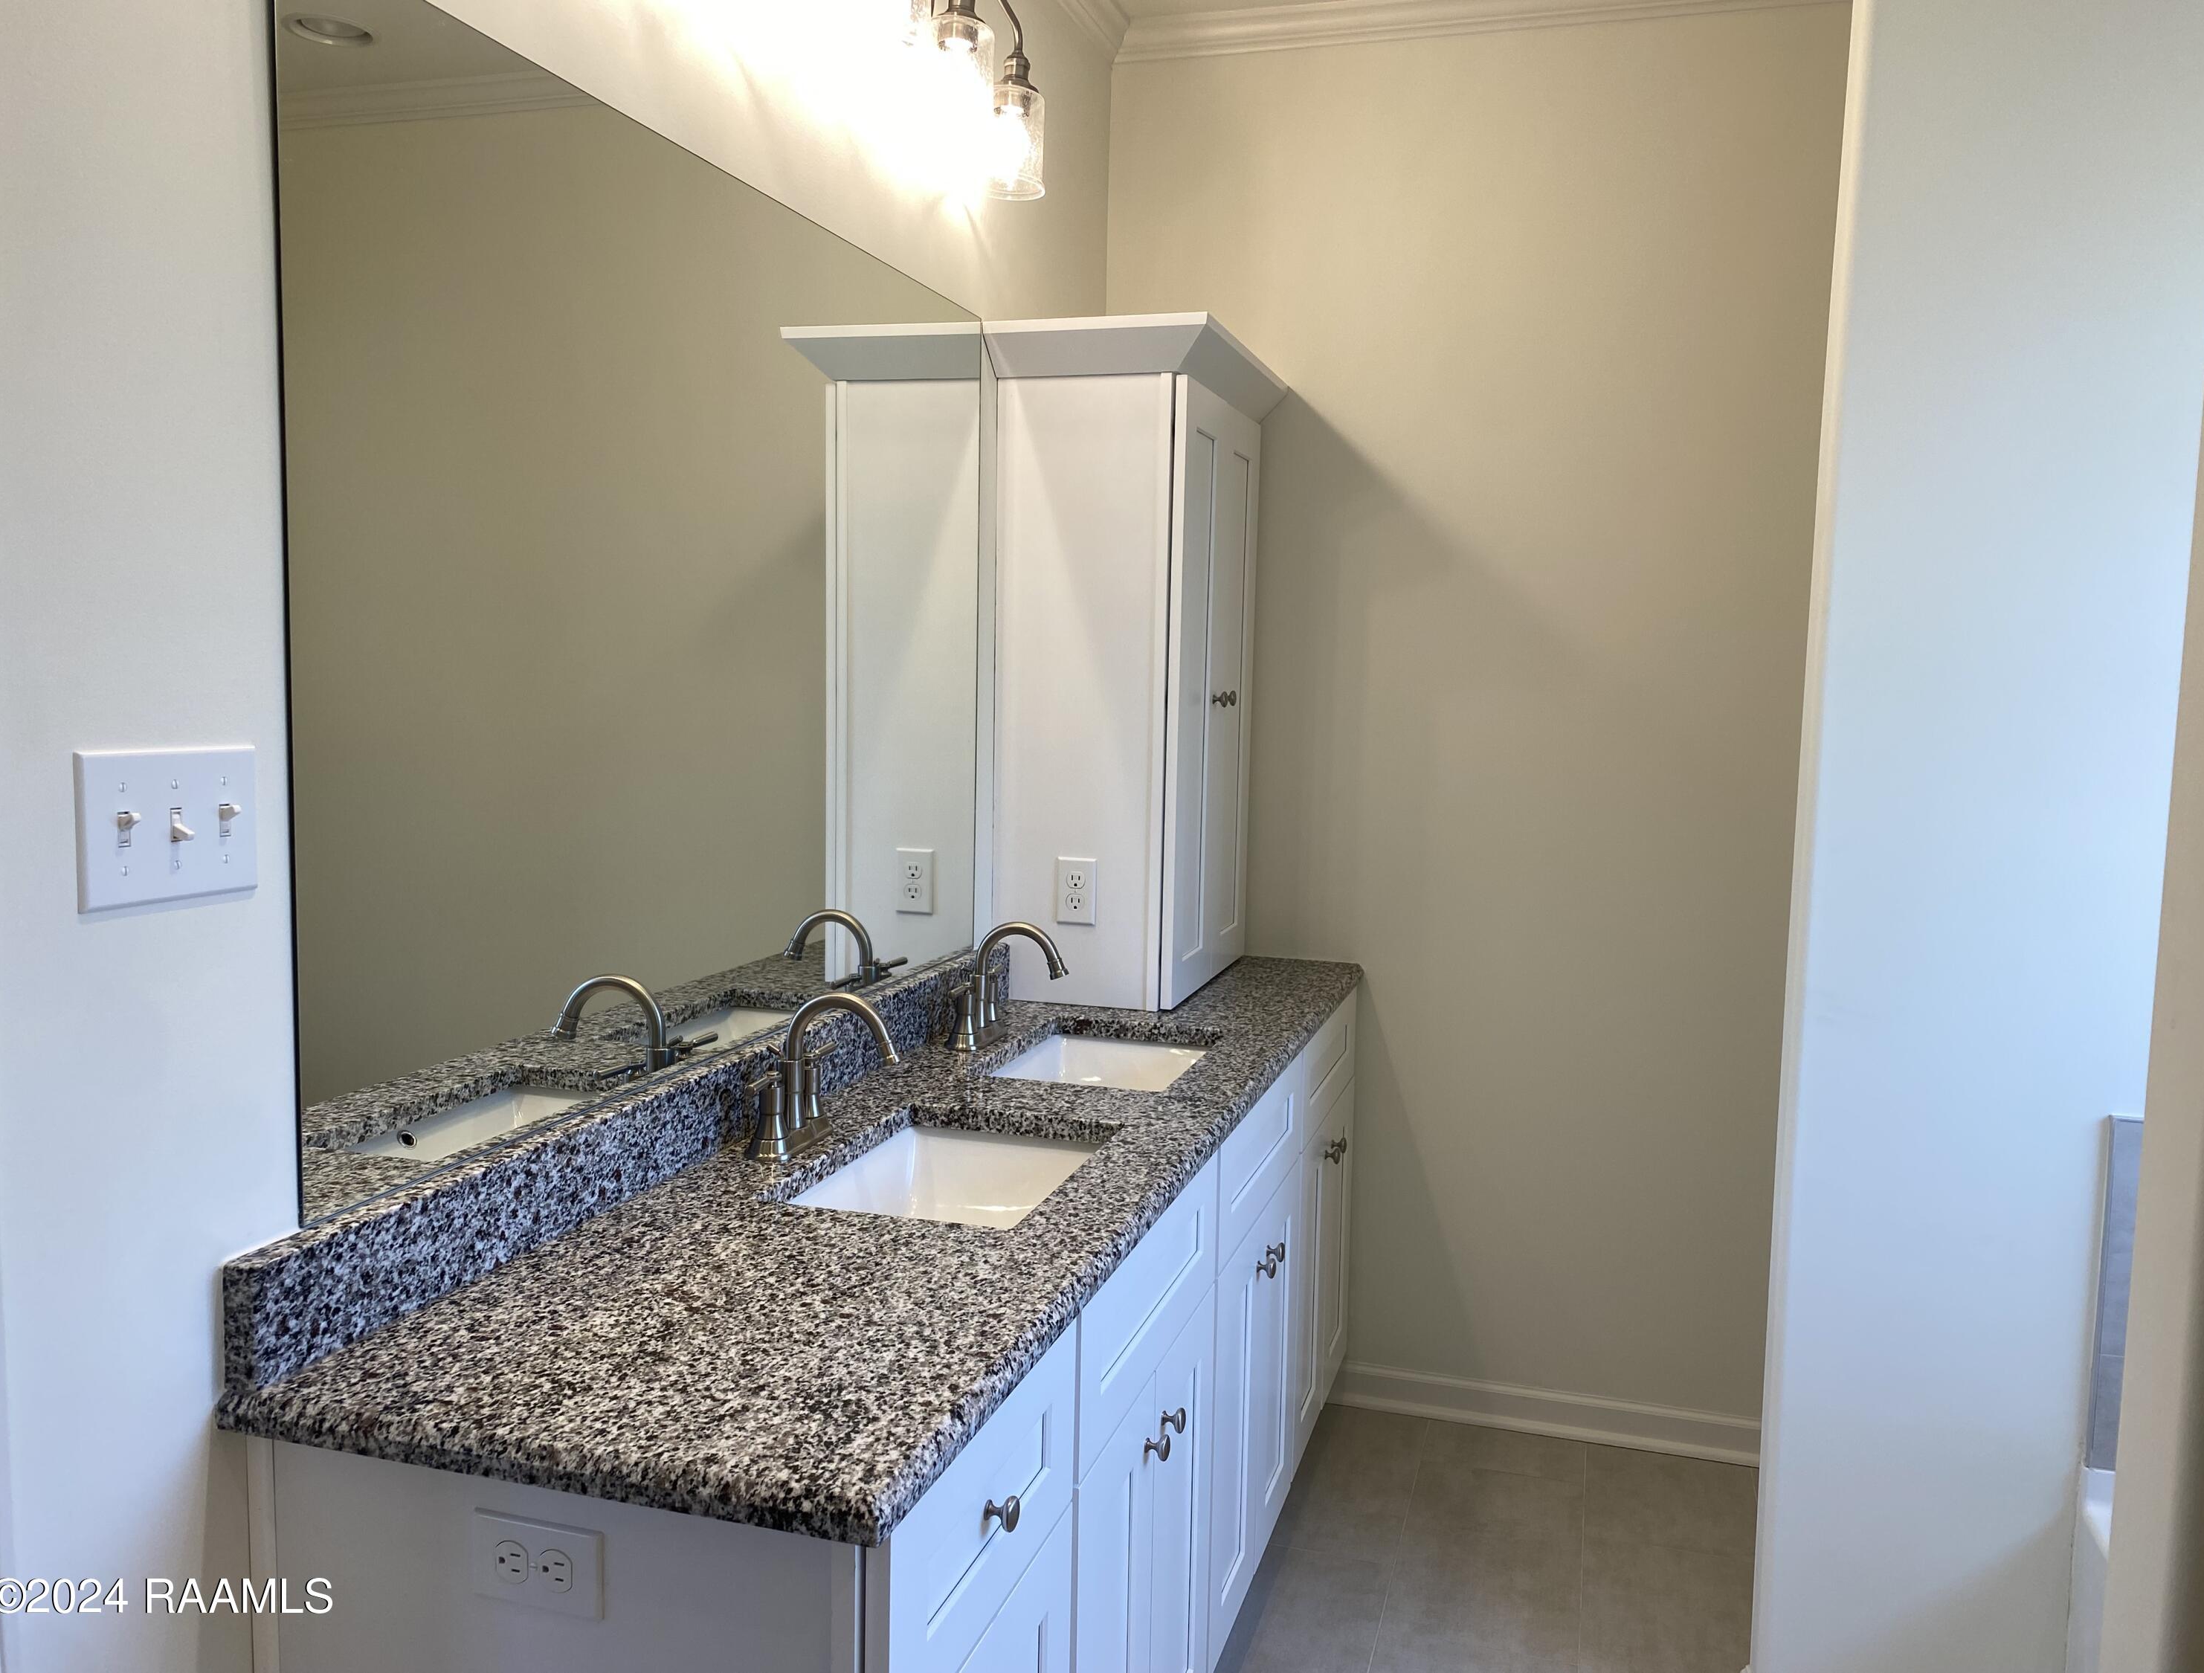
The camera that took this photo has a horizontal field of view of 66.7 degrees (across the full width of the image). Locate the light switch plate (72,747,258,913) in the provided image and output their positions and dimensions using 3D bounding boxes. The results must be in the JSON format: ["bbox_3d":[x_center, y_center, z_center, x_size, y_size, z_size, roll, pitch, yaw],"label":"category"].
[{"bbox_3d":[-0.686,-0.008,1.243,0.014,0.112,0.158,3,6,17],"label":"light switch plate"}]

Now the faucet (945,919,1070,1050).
[{"bbox_3d":[-0.133,0.225,2.643,0.172,0.182,0.217,3,6,17],"label":"faucet"}]

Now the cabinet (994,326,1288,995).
[{"bbox_3d":[0.074,-0.298,3.094,0.381,1.141,0.691,3,6,17],"label":"cabinet"}]

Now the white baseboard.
[{"bbox_3d":[0.869,1.148,3.341,0.836,0.087,0.020,3,6,17],"label":"white baseboard"}]

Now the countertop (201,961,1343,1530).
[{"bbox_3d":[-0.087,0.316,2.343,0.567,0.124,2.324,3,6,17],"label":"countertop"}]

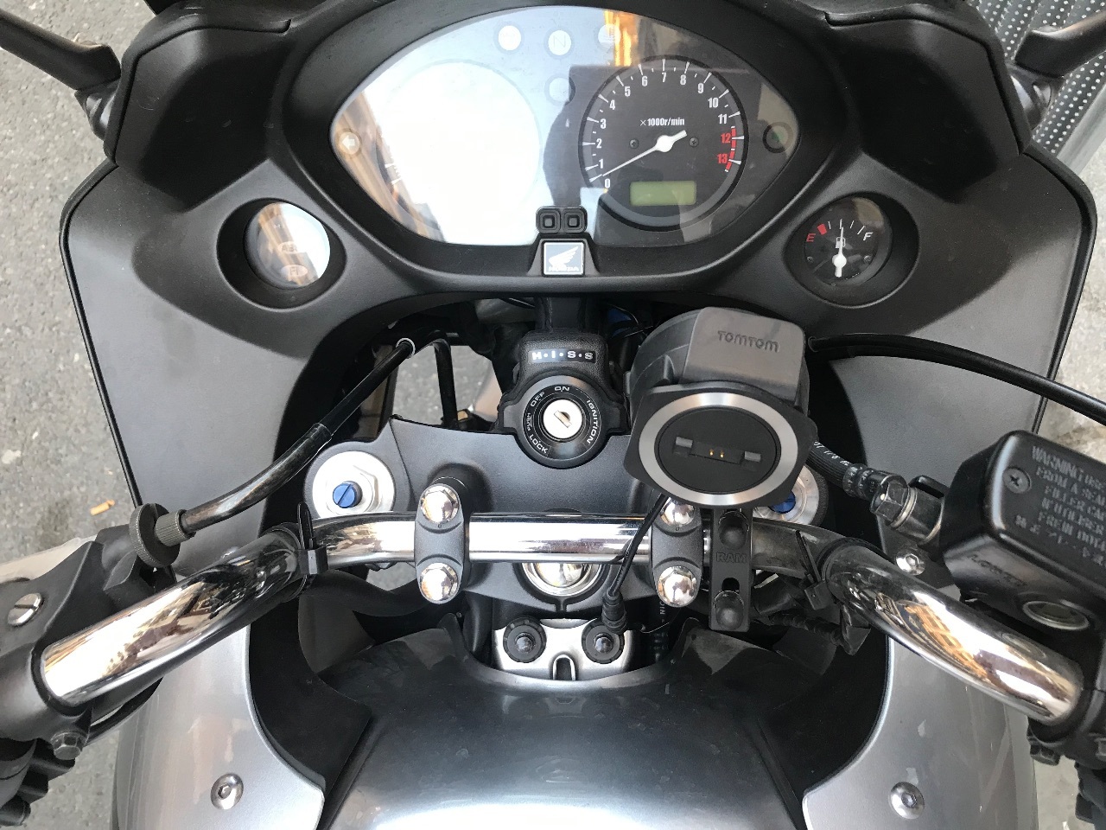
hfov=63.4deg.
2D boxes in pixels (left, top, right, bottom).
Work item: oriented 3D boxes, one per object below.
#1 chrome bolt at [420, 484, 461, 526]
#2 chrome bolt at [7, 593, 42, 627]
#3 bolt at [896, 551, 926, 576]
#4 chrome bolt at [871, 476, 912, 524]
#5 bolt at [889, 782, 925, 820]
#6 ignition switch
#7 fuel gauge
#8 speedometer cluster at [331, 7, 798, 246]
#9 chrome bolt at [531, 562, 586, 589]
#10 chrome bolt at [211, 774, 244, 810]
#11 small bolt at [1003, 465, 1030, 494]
[{"bbox_3d":[-0.049,0.039,0.389,0.017,0.009,0.017,0,86,0],"label":"chrome bolt"},{"bbox_3d":[-0.165,0.061,0.280,0.013,0.004,0.013,0,48,31],"label":"chrome bolt"},{"bbox_3d":[0.132,0.055,0.330,0.011,0.005,0.011,0,52,-1],"label":"bolt"},{"bbox_3d":[0.112,0.028,0.296,0.013,0.015,0.015,30,90,8],"label":"chrome bolt"},{"bbox_3d":[0.158,0.172,0.400,0.017,0.005,0.017,0,56,-8],"label":"bolt"},{"bbox_3d":[0.005,-0.006,0.456,0.063,0.045,0.067,0,86,0],"label":"ignition switch"},{"bbox_3d":[0.164,-0.100,0.508,0.050,0.028,0.050,1,106,3],"label":"fuel gauge"},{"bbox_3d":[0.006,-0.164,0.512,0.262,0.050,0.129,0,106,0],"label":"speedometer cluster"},{"bbox_3d":[0.004,0.072,0.443,0.029,0.013,0.029,0,86,0],"label":"chrome bolt"},{"bbox_3d":[-0.147,0.171,0.405,0.017,0.005,0.017,0,61,10],"label":"chrome bolt"},{"bbox_3d":[0.131,0.018,0.253,0.008,0.003,0.008,0,63,-3],"label":"small bolt"}]

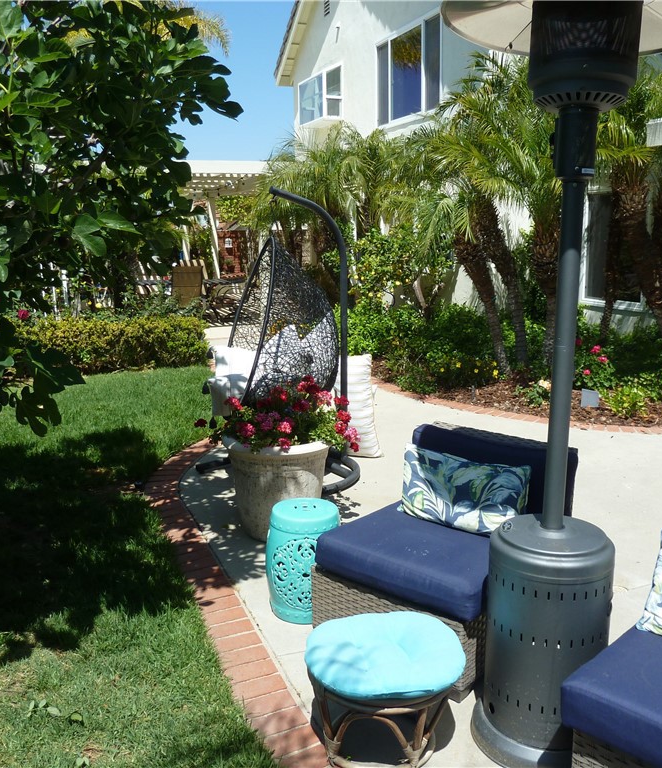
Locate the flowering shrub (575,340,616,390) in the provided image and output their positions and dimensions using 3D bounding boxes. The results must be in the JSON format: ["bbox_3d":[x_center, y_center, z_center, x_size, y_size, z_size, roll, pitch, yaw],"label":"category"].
[{"bbox_3d":[2.799,-0.242,7.913,0.520,0.520,0.480,4,12,20],"label":"flowering shrub"}]

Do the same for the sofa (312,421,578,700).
[{"bbox_3d":[0.481,0.658,3.090,0.700,0.715,0.910,9,15,39],"label":"sofa"}]

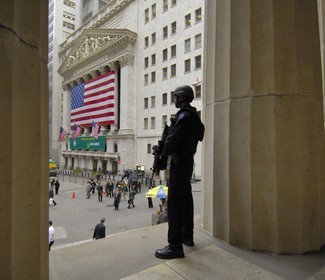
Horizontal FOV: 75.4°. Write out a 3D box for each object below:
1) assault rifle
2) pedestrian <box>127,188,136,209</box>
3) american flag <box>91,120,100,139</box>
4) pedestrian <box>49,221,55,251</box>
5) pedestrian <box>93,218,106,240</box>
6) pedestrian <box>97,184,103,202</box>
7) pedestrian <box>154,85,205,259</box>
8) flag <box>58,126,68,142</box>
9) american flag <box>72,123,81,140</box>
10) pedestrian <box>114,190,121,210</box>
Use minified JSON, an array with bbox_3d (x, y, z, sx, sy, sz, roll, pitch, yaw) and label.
[{"bbox_3d":[-0.018,0.155,2.360,0.250,0.760,0.080,13,-7,15],"label":"assault rifle"},{"bbox_3d":[-2.658,5.025,18.091,0.600,1.720,0.520,2,-2,-41],"label":"pedestrian"},{"bbox_3d":[-15.002,-2.227,47.300,0.500,4.100,1.750,-1,-2,44],"label":"american flag"},{"bbox_3d":[-5.424,4.771,10.043,0.500,1.750,0.500,0,-2,13],"label":"pedestrian"},{"bbox_3d":[-3.131,4.794,10.543,0.560,1.760,0.420,0,-2,14],"label":"pedestrian"},{"bbox_3d":[-5.953,5.045,20.071,0.540,1.750,0.340,1,-2,-12],"label":"pedestrian"},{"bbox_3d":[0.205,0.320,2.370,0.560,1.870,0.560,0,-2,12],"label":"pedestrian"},{"bbox_3d":[-28.274,-1.427,60.000,0.500,4.300,1.750,-1,-2,44],"label":"flag"},{"bbox_3d":[-21.847,-1.970,53.800,0.500,4.200,1.750,-1,-2,44],"label":"american flag"},{"bbox_3d":[-3.723,4.974,17.566,0.560,1.780,0.380,0,-2,6],"label":"pedestrian"}]

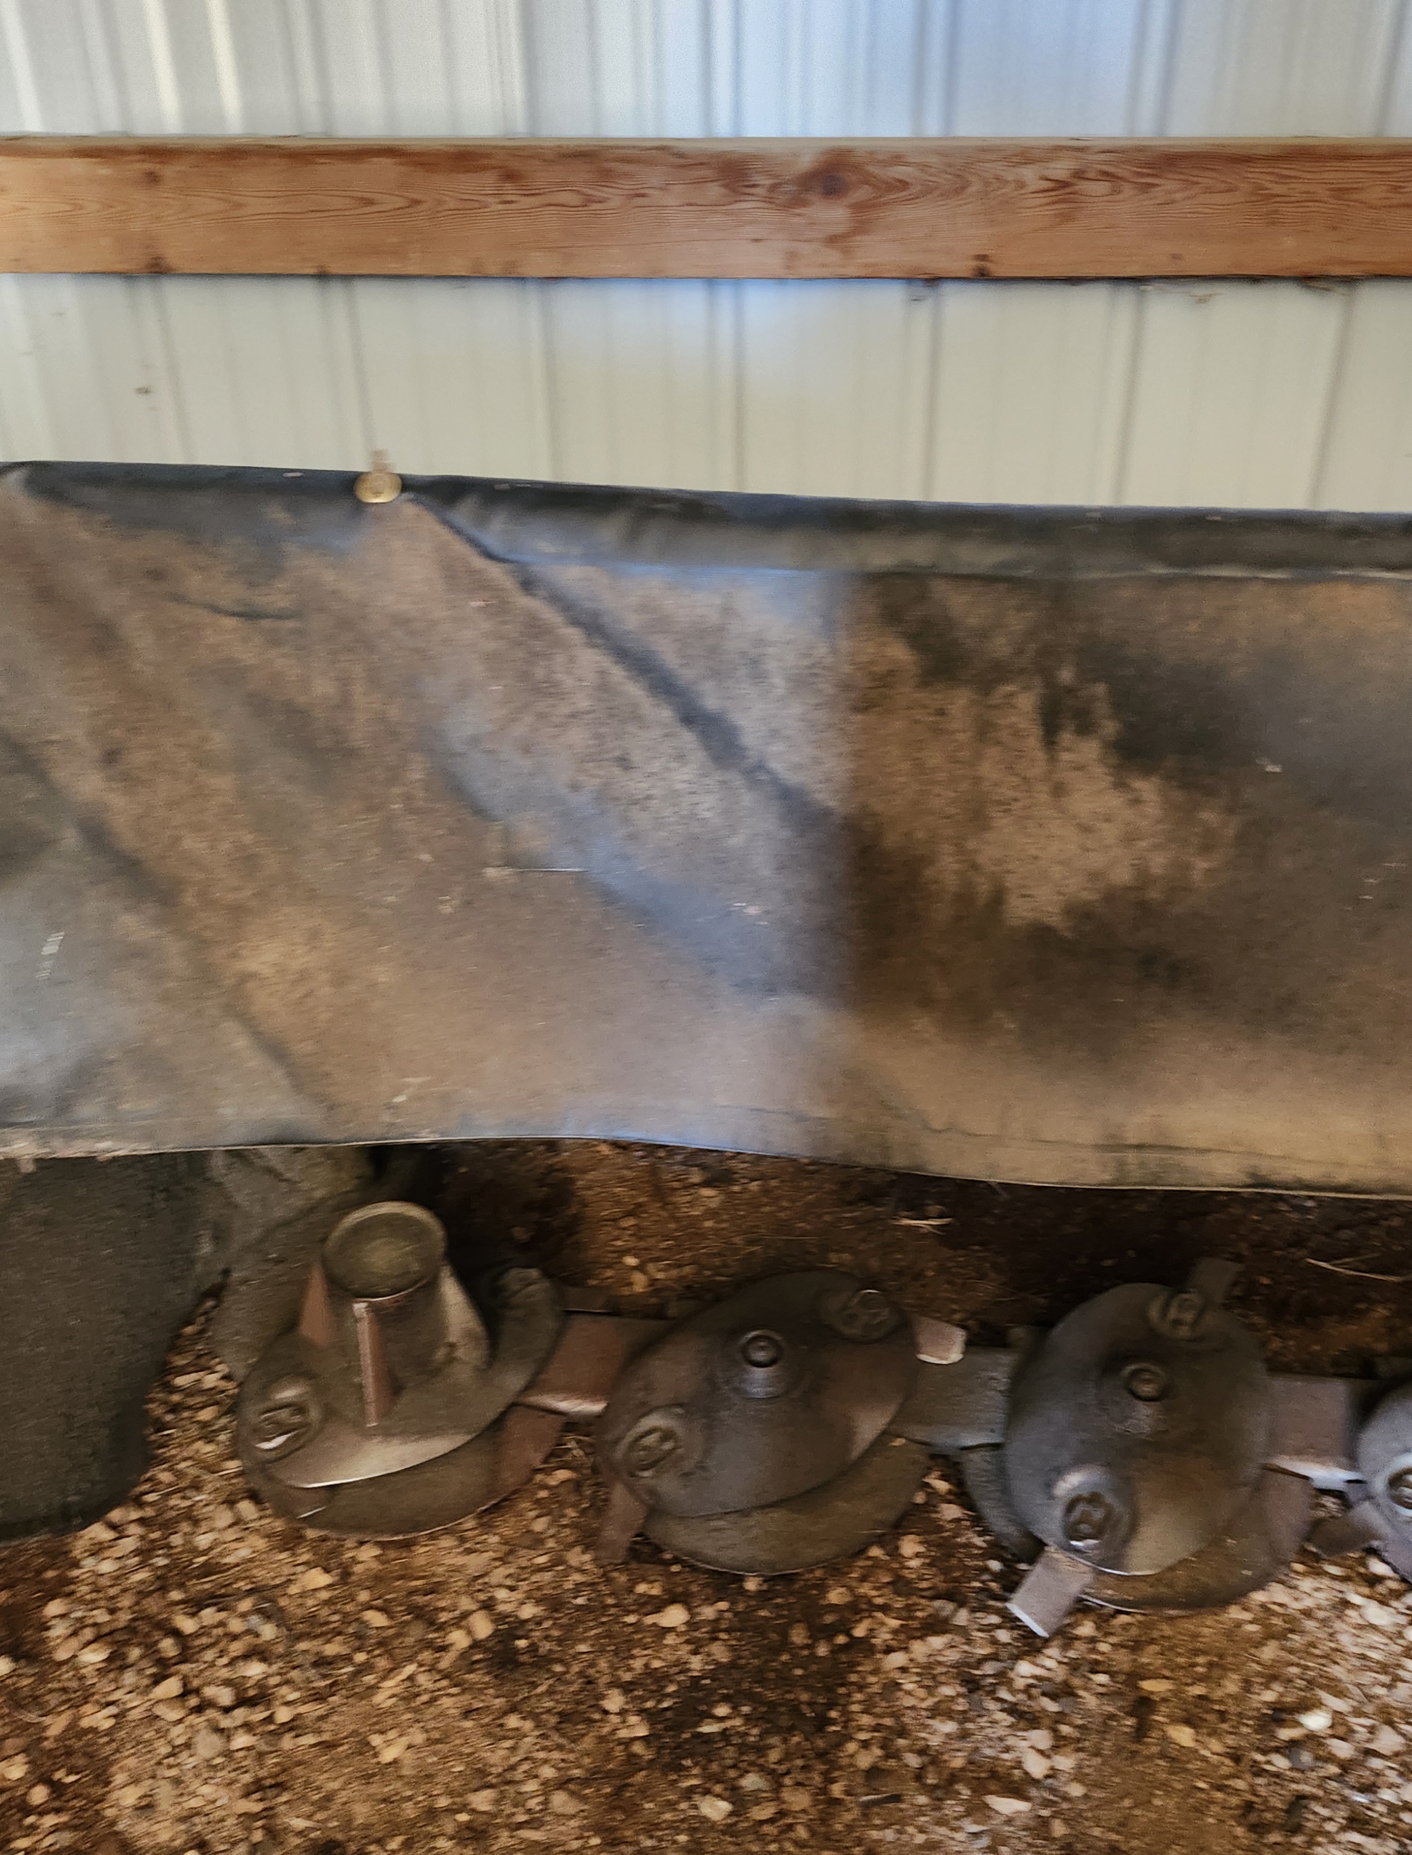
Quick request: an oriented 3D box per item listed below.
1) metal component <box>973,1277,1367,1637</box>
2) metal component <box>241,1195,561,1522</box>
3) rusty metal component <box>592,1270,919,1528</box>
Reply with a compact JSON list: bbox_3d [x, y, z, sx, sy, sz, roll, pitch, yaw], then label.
[{"bbox_3d":[0.432,0.496,1.634,0.320,0.120,0.385,3,33,7],"label":"metal component"},{"bbox_3d":[-0.312,0.428,1.676,0.330,0.205,0.340,3,33,7],"label":"metal component"},{"bbox_3d":[0.063,0.474,1.679,0.335,0.120,0.345,3,33,7],"label":"rusty metal component"}]

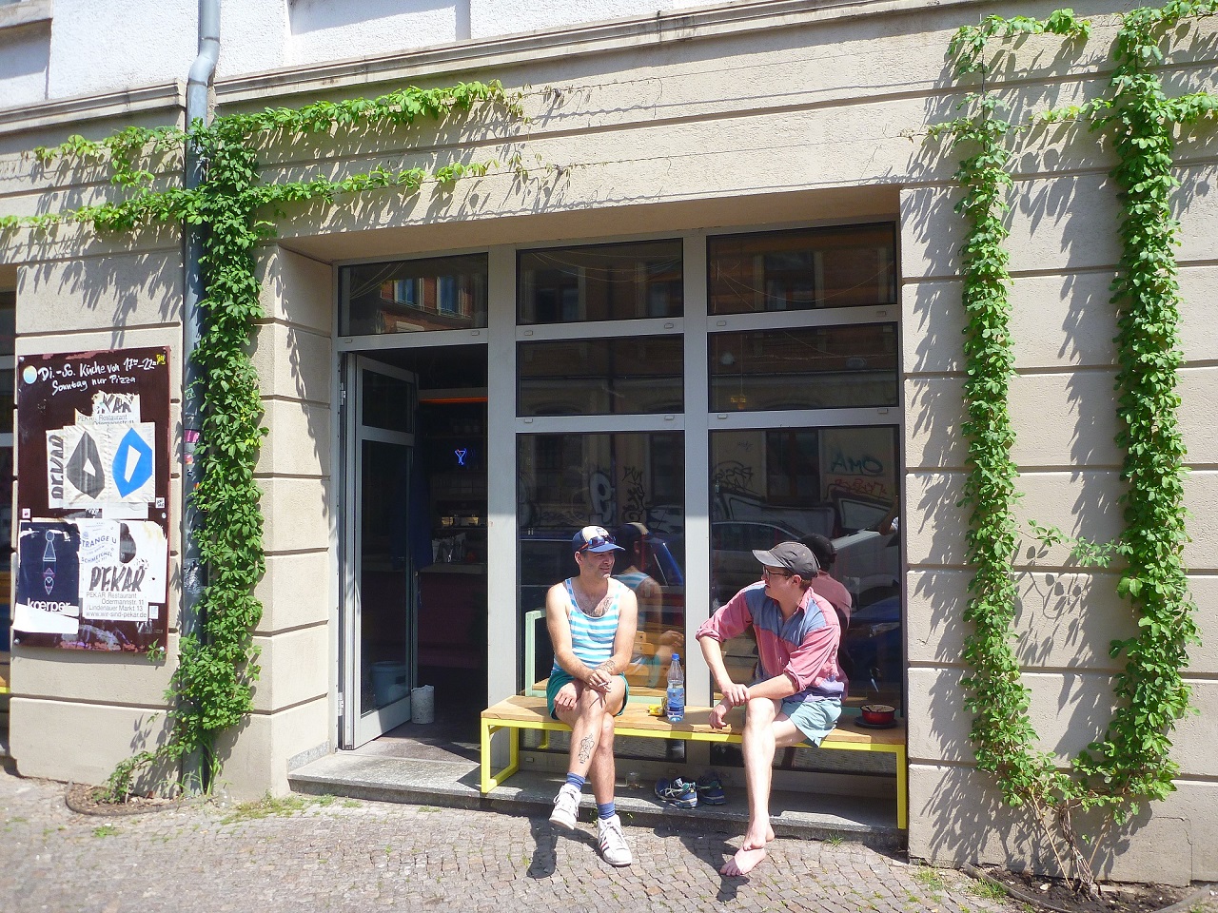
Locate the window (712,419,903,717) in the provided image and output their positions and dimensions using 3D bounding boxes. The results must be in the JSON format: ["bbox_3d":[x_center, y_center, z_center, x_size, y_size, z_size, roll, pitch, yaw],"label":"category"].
[{"bbox_3d":[0.928,0.596,4.677,0.900,1.450,0.060,-1,-2,16],"label":"window"}]

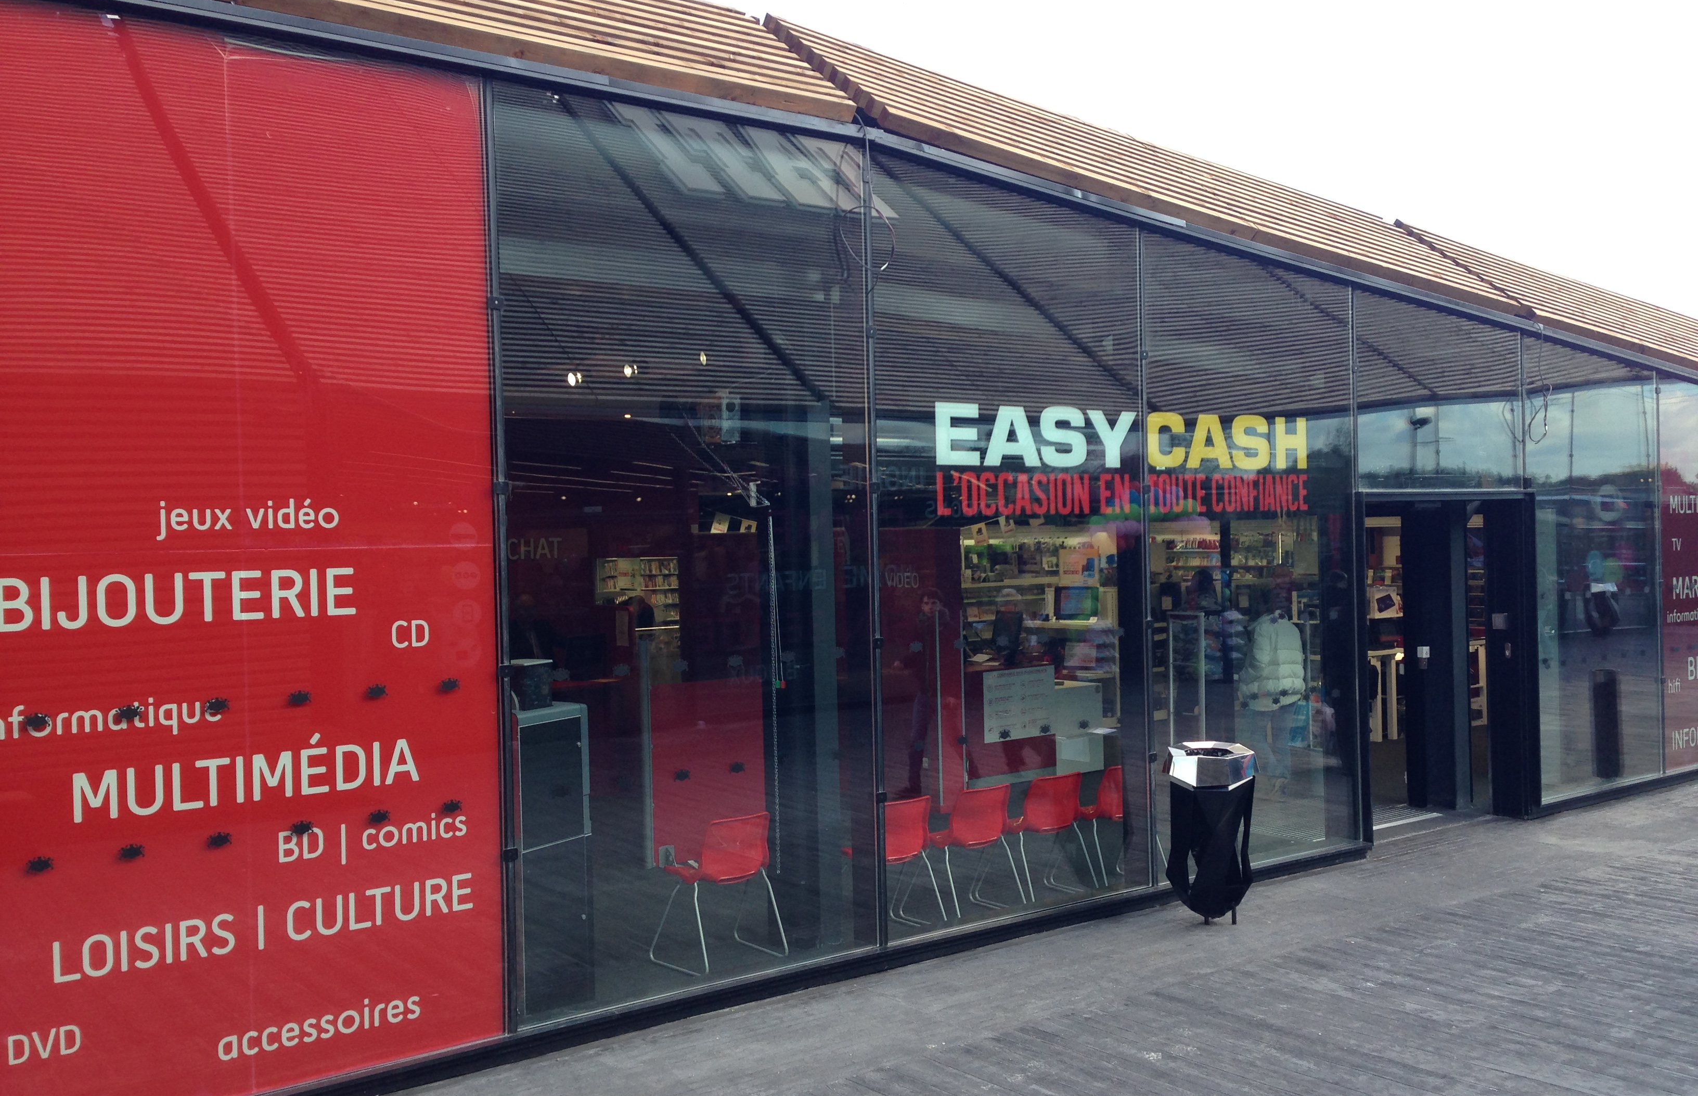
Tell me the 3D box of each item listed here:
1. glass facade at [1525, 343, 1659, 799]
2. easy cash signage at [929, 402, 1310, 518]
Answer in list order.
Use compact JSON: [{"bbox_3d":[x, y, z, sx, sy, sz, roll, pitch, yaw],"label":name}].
[{"bbox_3d":[5.678,0.124,12.292,1.970,3.390,0.080,-2,1,-38],"label":"glass facade"},{"bbox_3d":[1.658,-0.486,9.179,3.095,0.588,0.040,-2,1,-38],"label":"easy cash signage"}]

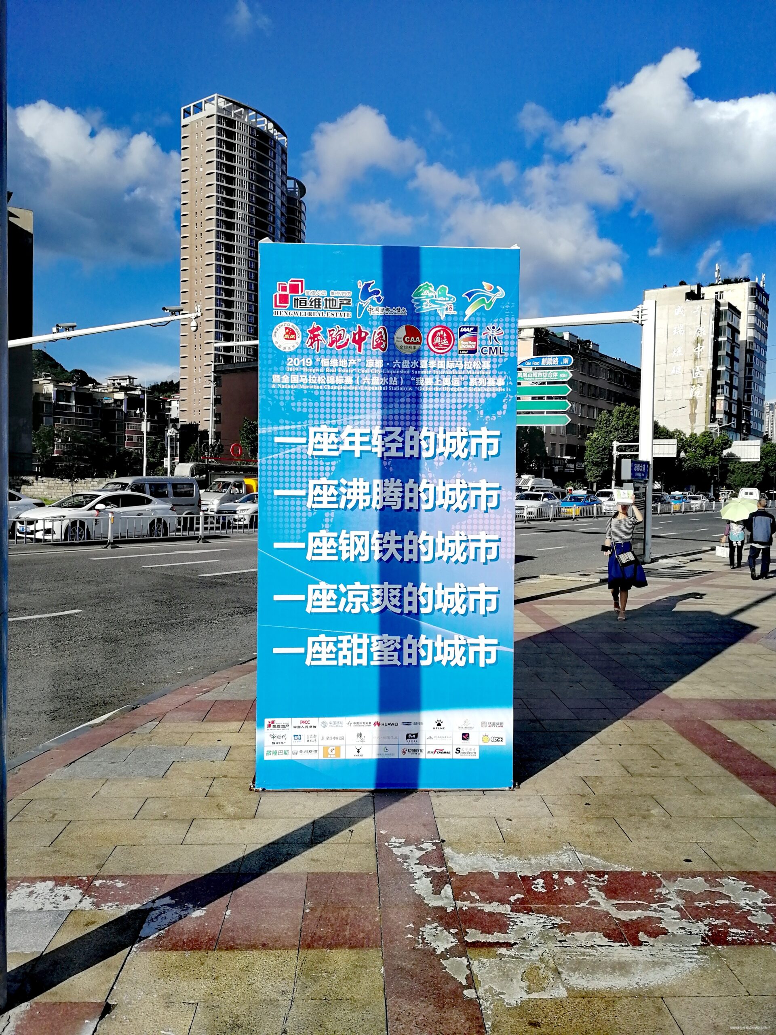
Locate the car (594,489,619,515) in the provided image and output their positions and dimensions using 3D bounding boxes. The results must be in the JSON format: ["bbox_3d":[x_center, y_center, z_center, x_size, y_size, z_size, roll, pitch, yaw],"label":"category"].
[{"bbox_3d":[17.550,-1.145,61.822,1.800,1.600,4.500,2,3,36],"label":"car"}]

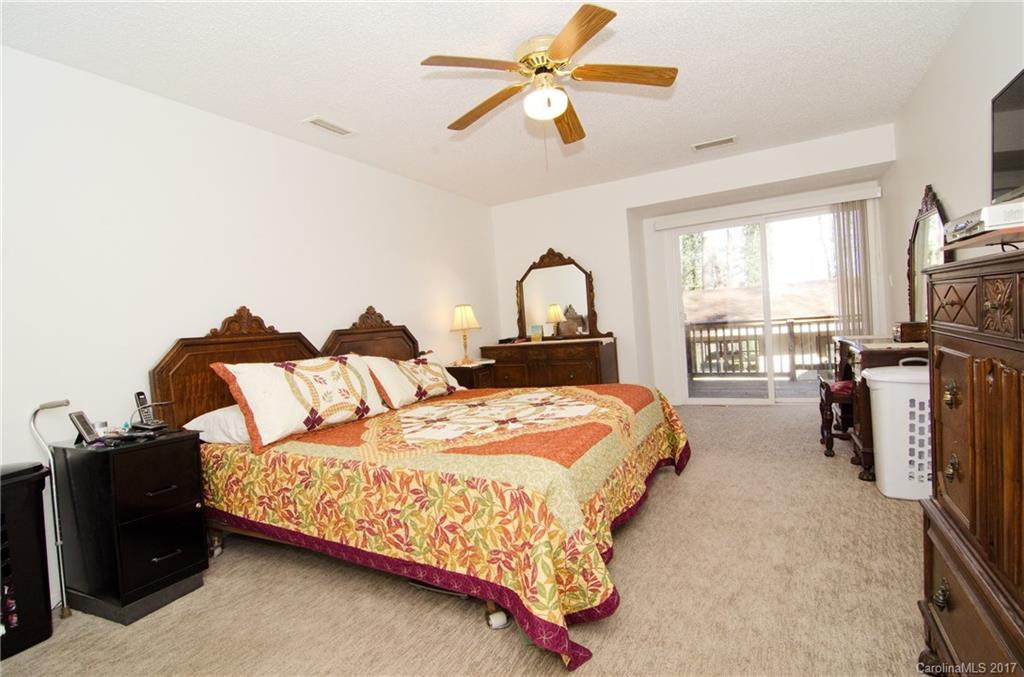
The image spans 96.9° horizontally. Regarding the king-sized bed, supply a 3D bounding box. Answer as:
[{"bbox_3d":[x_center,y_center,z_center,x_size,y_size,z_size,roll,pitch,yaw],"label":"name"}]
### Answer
[{"bbox_3d":[-0.355,0.393,2.664,2.200,1.310,2.060,-2,3,30],"label":"king-sized bed"}]

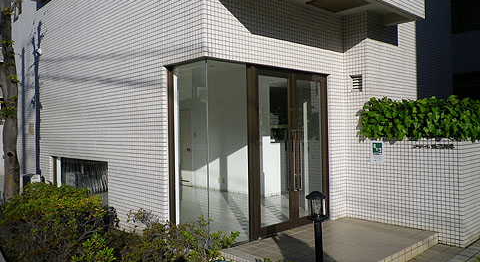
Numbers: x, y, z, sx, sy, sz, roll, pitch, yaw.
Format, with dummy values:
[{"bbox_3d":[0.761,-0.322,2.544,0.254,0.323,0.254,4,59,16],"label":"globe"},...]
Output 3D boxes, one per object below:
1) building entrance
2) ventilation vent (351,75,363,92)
[{"bbox_3d":[0.215,0.283,5.113,2.210,2.100,0.710,-2,1,-44],"label":"building entrance"},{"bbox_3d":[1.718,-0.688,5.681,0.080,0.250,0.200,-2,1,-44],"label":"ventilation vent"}]

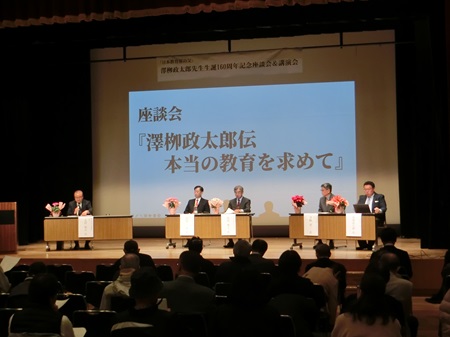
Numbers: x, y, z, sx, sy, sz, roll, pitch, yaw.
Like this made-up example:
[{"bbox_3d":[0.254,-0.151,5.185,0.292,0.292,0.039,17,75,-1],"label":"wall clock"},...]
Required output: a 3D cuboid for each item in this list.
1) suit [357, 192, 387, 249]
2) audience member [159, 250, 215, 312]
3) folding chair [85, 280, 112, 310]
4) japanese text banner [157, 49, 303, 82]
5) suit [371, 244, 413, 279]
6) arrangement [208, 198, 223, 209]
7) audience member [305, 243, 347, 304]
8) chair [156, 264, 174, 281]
[{"bbox_3d":[2.881,0.996,15.437,0.560,1.060,0.680,-1,-1,22],"label":"suit"},{"bbox_3d":[-0.269,1.359,6.465,0.520,1.250,0.750,-1,-1,14],"label":"audience member"},{"bbox_3d":[-1.506,1.835,10.076,0.450,0.790,0.500,-1,-1,11],"label":"folding chair"},{"bbox_3d":[0.104,-2.371,18.000,3.400,0.560,0.040,-2,-1,13],"label":"japanese text banner"},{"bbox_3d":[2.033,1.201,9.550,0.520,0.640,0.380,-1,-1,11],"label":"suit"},{"bbox_3d":[-0.177,0.782,16.191,0.290,0.330,0.270,-1,-1,12],"label":"arrangement"},{"bbox_3d":[1.230,1.507,9.400,0.510,1.210,0.750,-1,-1,11],"label":"audience member"},{"bbox_3d":[-0.939,1.850,11.905,0.450,0.790,0.500,-1,-1,11],"label":"chair"}]

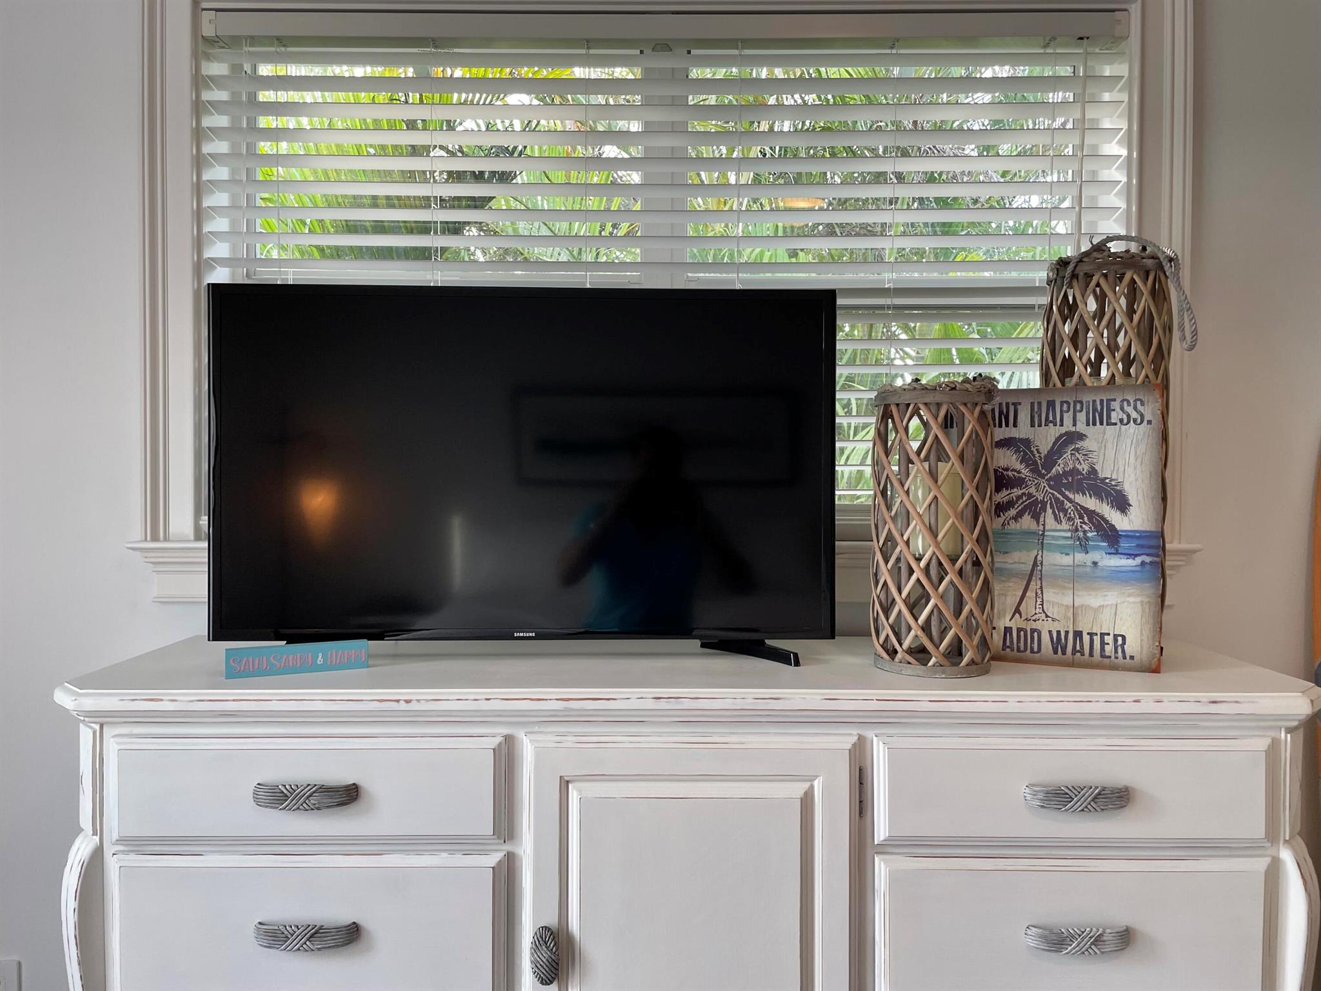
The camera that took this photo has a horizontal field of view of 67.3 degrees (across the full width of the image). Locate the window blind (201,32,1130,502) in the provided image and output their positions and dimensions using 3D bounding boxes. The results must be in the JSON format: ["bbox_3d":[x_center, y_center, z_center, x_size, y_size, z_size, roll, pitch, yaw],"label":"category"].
[{"bbox_3d":[0.010,-0.381,1.692,1.546,0.844,0.056,0,1,0],"label":"window blind"}]

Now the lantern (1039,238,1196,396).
[{"bbox_3d":[0.676,-0.060,1.489,0.210,0.600,0.200,0,1,0],"label":"lantern"}]

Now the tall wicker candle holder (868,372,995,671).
[{"bbox_3d":[0.386,0.044,1.395,0.178,0.395,0.175,0,1,0],"label":"tall wicker candle holder"}]

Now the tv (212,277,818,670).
[{"bbox_3d":[-0.201,-0.036,1.490,0.930,0.546,0.185,0,1,-2],"label":"tv"}]

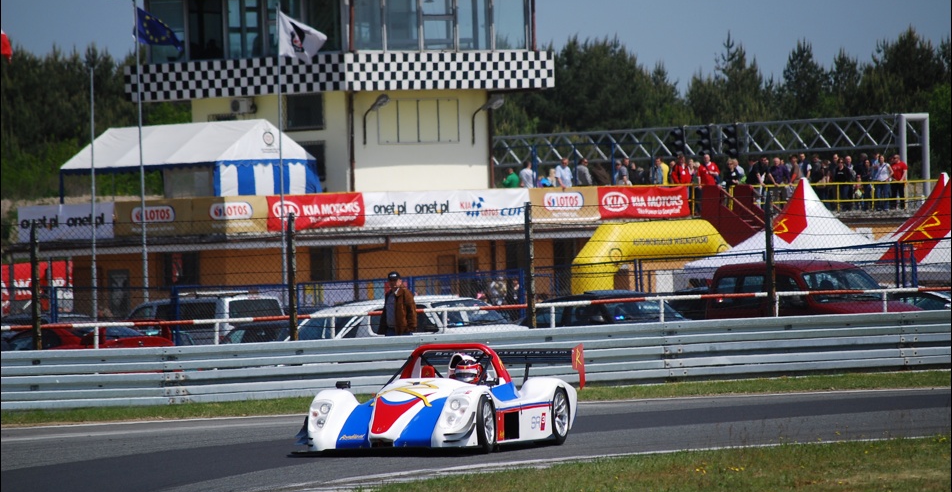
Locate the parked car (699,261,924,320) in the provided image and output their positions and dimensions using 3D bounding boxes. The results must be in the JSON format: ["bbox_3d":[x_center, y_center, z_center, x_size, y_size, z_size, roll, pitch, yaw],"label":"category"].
[{"bbox_3d":[5.571,1.121,129.003,1.730,1.800,4.120,-2,0,-38],"label":"parked car"}]

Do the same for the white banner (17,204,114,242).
[{"bbox_3d":[-11.533,-0.662,224.000,3.700,1.020,0.050,-2,0,-45],"label":"white banner"}]

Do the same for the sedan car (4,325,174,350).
[{"bbox_3d":[-6.715,1.900,127.000,1.720,1.320,4.300,-2,0,-39],"label":"sedan car"}]

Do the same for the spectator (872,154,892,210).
[{"bbox_3d":[12.925,-2.026,251.691,0.520,1.740,0.360,-2,0,-15],"label":"spectator"}]

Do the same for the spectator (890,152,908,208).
[{"bbox_3d":[13.259,-1.988,249.000,0.530,1.740,0.380,-2,0,20],"label":"spectator"}]

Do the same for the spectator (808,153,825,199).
[{"bbox_3d":[10.575,-1.938,247.000,0.500,1.790,0.370,-2,0,14],"label":"spectator"}]

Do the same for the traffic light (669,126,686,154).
[{"bbox_3d":[6.781,-3.424,267.000,0.420,1.080,0.370,-2,0,-38],"label":"traffic light"}]

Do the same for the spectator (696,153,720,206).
[{"bbox_3d":[7.104,-1.875,242.500,0.660,1.860,0.420,-2,0,6],"label":"spectator"}]

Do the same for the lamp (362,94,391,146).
[{"bbox_3d":[-3.290,-4.171,264.300,1.100,1.680,0.320,-2,0,42],"label":"lamp"}]

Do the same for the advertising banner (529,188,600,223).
[{"bbox_3d":[2.699,-1.260,240.738,0.050,1.007,3.076,-2,0,45],"label":"advertising banner"}]

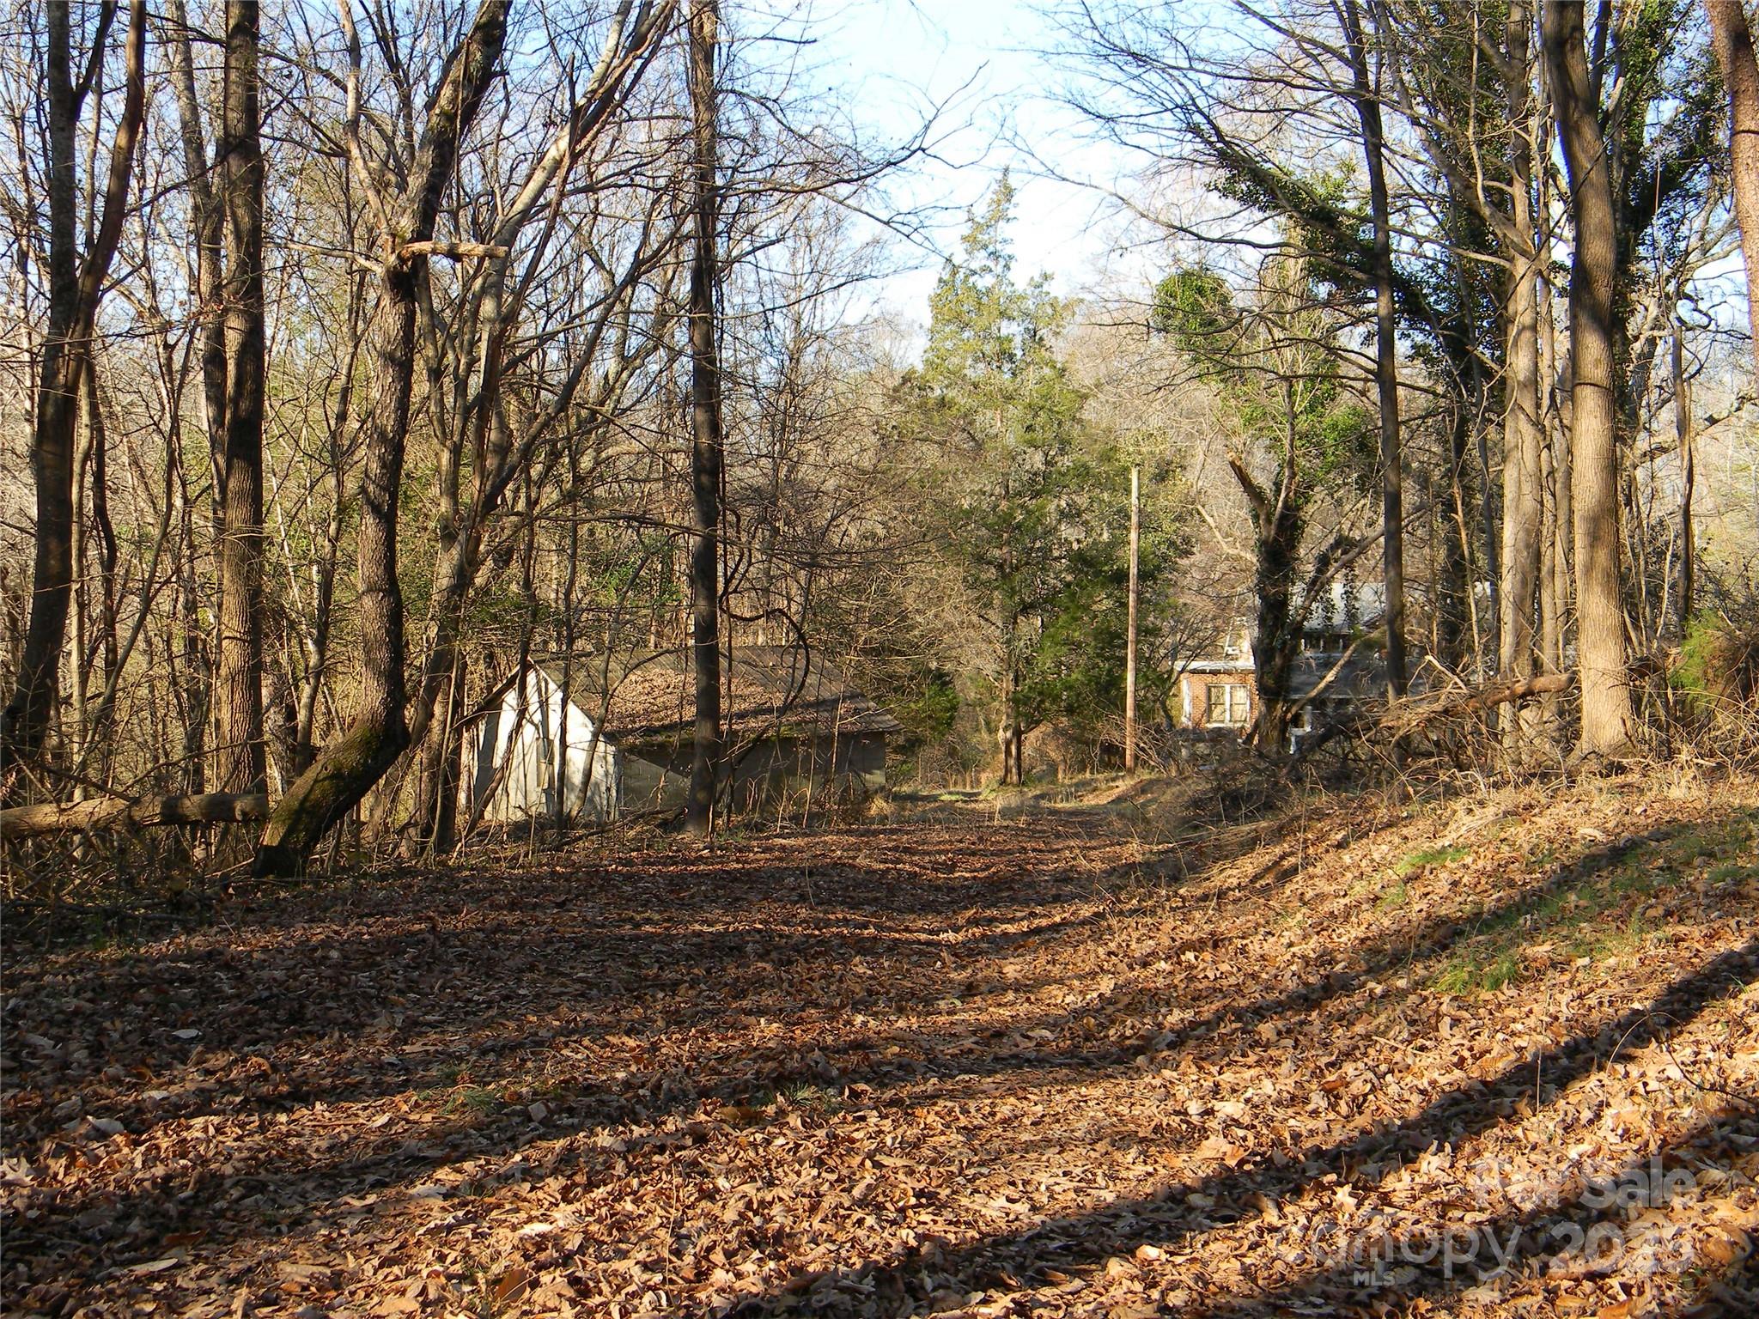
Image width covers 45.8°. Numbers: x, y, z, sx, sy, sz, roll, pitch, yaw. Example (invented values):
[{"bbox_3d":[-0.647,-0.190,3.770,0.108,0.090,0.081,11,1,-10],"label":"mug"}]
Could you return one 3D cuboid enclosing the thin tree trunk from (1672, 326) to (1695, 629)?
[{"bbox_3d":[11.962,-2.658,31.000,0.290,4.601,0.270,0,-1,0],"label":"thin tree trunk"}]

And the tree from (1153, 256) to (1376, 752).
[{"bbox_3d":[8.326,-3.354,45.000,4.808,10.715,4.600,0,-1,0],"label":"tree"}]

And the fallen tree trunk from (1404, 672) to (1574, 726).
[{"bbox_3d":[7.934,0.508,27.000,2.250,0.270,0.280,-13,0,0],"label":"fallen tree trunk"}]

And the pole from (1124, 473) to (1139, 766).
[{"bbox_3d":[6.173,-1.009,51.000,0.270,7.501,0.260,0,-1,0],"label":"pole"}]

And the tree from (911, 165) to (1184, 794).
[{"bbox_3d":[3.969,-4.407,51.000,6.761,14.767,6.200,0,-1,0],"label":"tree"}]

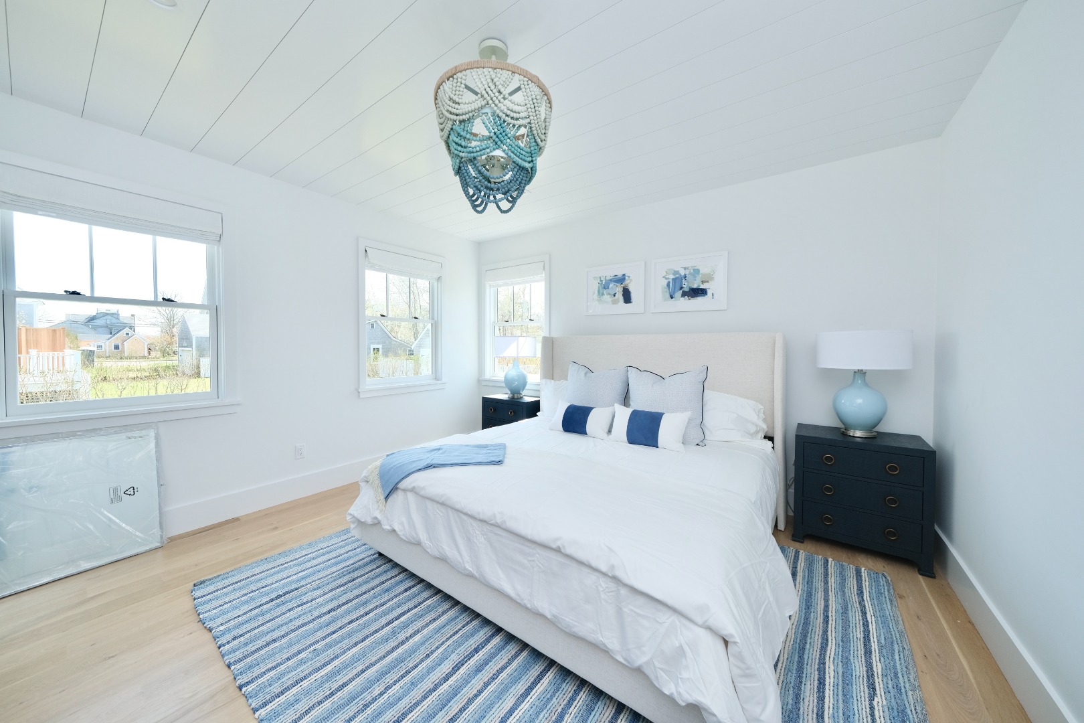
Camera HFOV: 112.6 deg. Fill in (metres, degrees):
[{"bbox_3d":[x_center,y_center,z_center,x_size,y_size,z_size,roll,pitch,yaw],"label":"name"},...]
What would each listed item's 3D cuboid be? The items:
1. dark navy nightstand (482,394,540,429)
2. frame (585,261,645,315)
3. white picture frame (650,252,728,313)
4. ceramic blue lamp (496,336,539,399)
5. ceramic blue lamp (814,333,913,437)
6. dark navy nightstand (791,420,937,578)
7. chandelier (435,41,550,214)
[{"bbox_3d":[-0.302,0.771,4.121,0.636,0.713,0.443,2,3,36],"label":"dark navy nightstand"},{"bbox_3d":[0.710,-0.716,3.593,0.630,0.493,0.030,2,3,36],"label":"frame"},{"bbox_3d":[1.279,-0.684,3.184,0.636,0.493,0.030,2,3,36],"label":"white picture frame"},{"bbox_3d":[-0.296,0.069,4.098,0.466,0.694,0.466,0,2,0],"label":"ceramic blue lamp"},{"bbox_3d":[2.088,0.136,2.359,0.466,0.694,0.466,2,3,36],"label":"ceramic blue lamp"},{"bbox_3d":[2.065,0.841,2.387,0.649,0.712,0.450,2,3,36],"label":"dark navy nightstand"},{"bbox_3d":[-0.222,-1.067,1.664,0.533,0.700,0.533,0,2,0],"label":"chandelier"}]

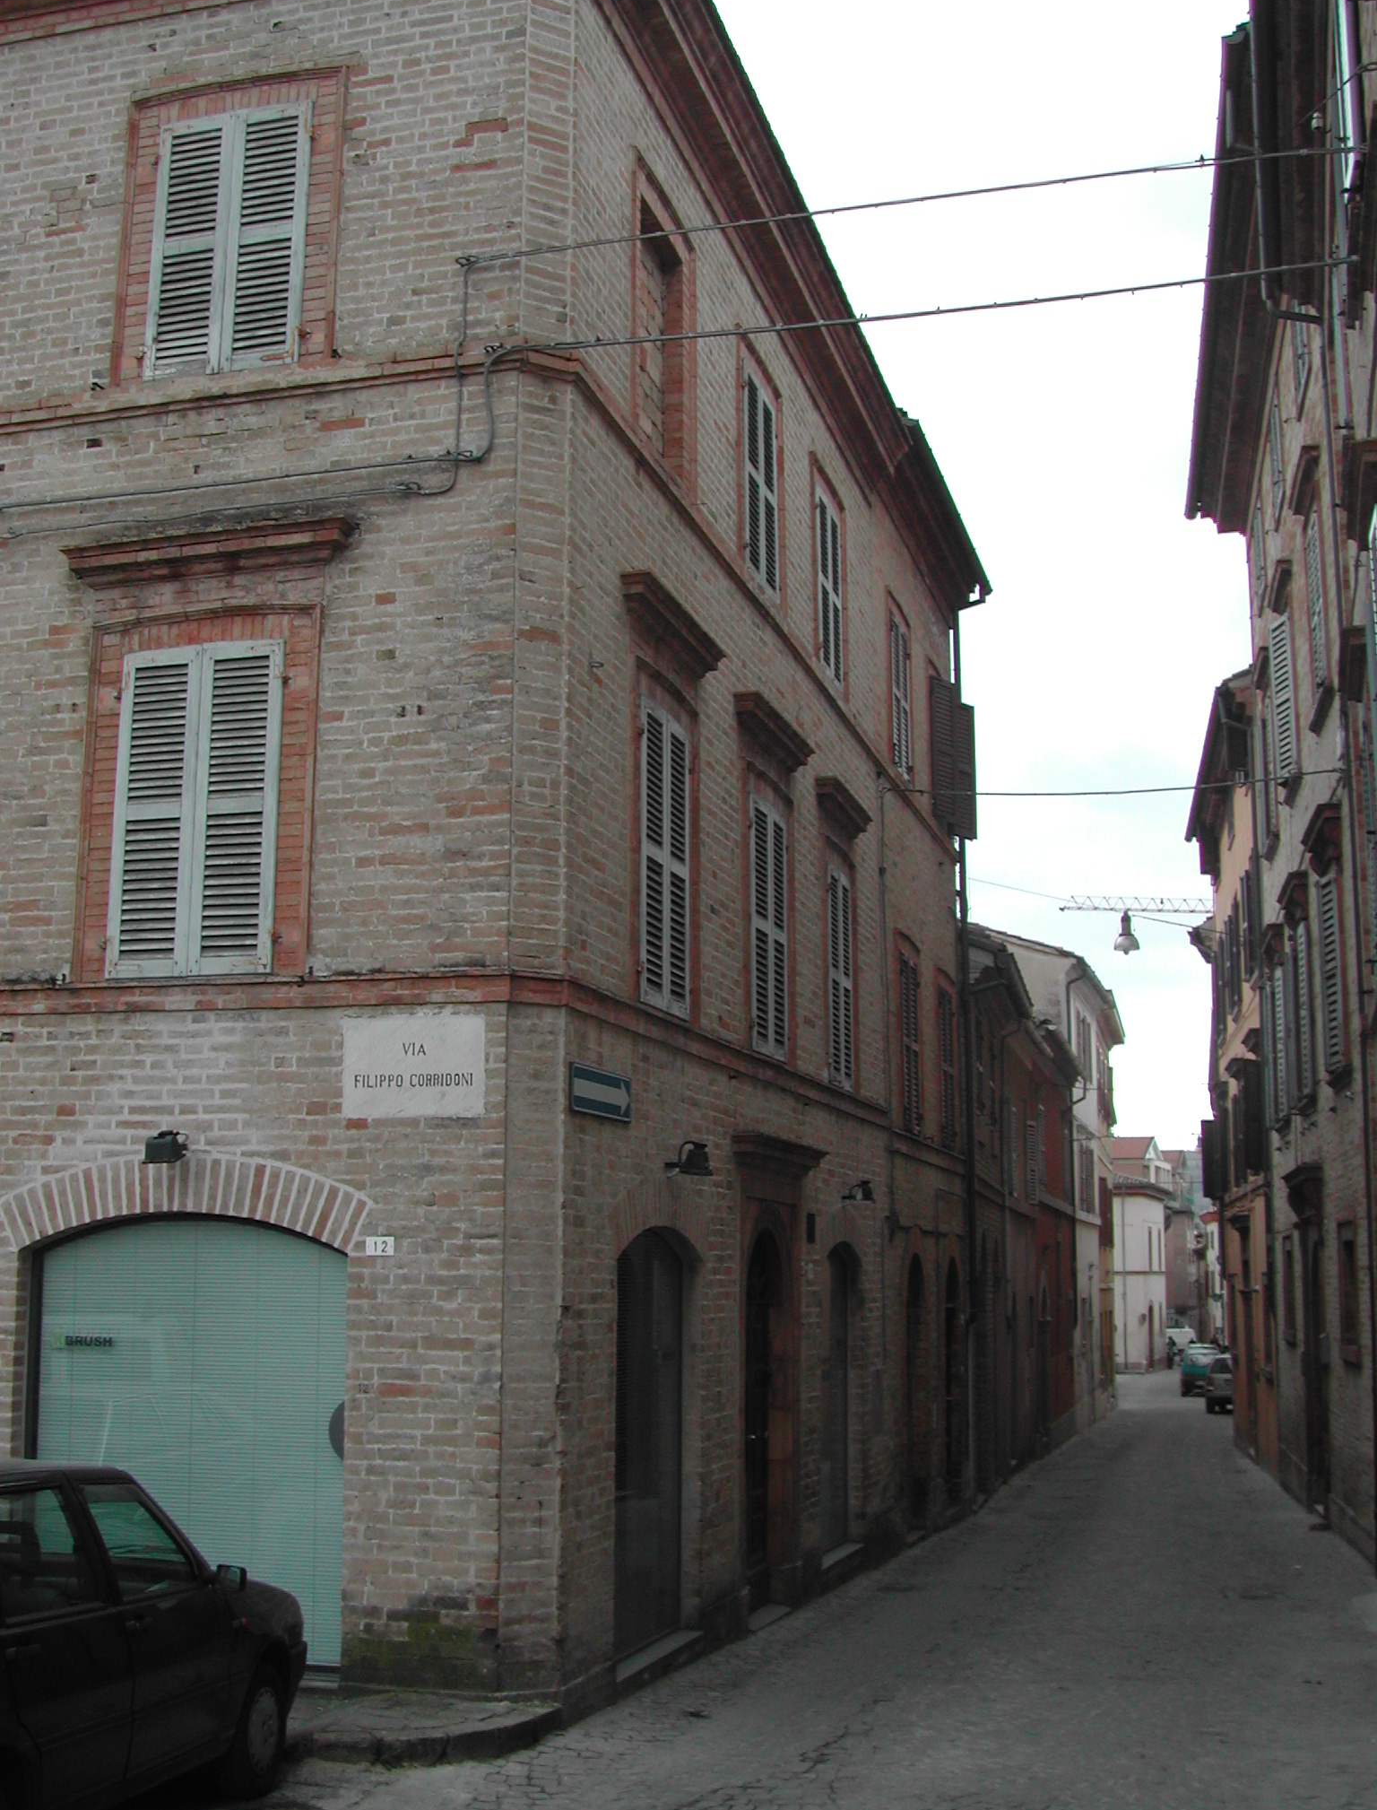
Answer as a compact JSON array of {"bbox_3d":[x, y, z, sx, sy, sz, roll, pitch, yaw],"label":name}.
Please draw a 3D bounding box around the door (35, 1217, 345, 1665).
[{"bbox_3d":[-2.590,2.703,10.390,1.860,2.200,0.100,-3,-11,15],"label":"door"}]

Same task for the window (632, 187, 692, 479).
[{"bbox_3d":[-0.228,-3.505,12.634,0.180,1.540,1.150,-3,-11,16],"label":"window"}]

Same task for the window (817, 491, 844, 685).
[{"bbox_3d":[1.213,-2.760,17.489,0.060,1.542,0.986,-3,-11,16],"label":"window"}]

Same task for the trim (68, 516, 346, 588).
[{"bbox_3d":[-2.654,-1.906,11.015,1.720,0.200,0.180,-3,-11,15],"label":"trim"}]

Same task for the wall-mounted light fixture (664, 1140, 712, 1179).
[{"bbox_3d":[-0.001,1.527,12.042,0.240,0.200,0.190,-3,-11,16],"label":"wall-mounted light fixture"}]

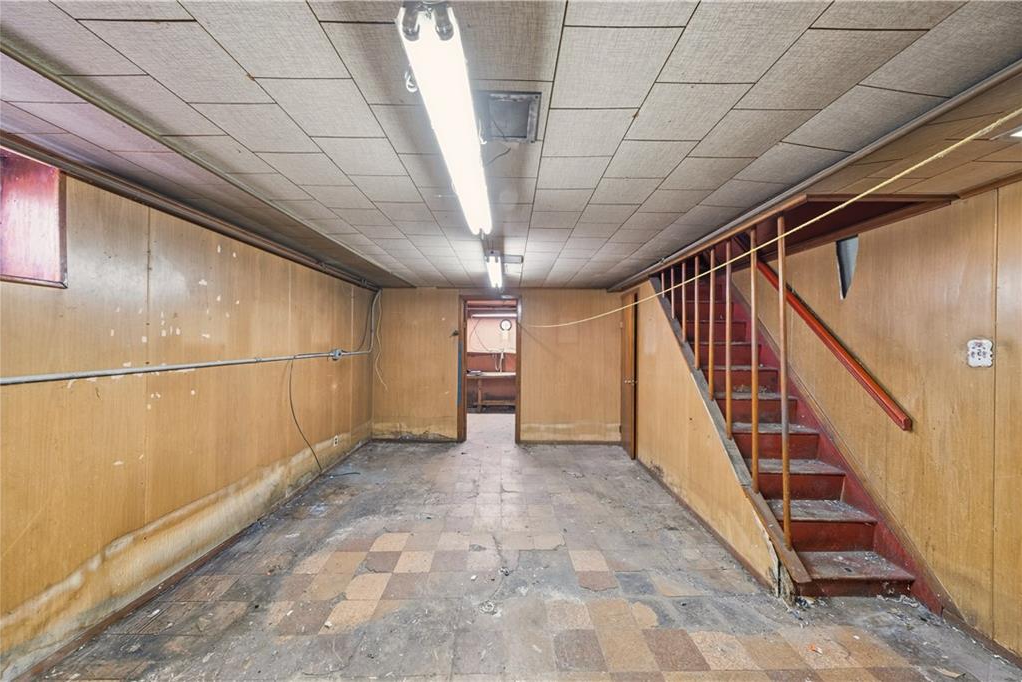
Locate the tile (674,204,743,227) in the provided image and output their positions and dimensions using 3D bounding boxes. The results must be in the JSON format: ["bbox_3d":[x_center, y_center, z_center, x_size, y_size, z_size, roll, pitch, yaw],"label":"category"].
[{"bbox_3d":[1.220,-0.774,2.098,0.304,0.020,0.306,4,-1,0],"label":"tile"}]

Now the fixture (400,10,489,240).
[{"bbox_3d":[-0.160,-0.664,1.281,0.125,0.131,1.221,1,-1,0],"label":"fixture"}]

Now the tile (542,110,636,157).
[{"bbox_3d":[0.286,-0.803,1.316,0.304,0.020,0.300,1,-1,0],"label":"tile"}]

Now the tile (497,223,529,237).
[{"bbox_3d":[-0.025,-0.776,2.365,0.305,0.020,0.302,1,-1,0],"label":"tile"}]

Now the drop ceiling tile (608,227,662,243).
[{"bbox_3d":[0.899,-0.770,2.491,0.307,0.020,0.297,1,-1,0],"label":"drop ceiling tile"}]

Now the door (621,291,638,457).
[{"bbox_3d":[1.505,0.435,4.430,0.050,2.020,0.640,0,0,5],"label":"door"}]

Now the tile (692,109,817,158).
[{"bbox_3d":[0.893,-0.782,1.292,0.305,0.020,0.302,1,-1,0],"label":"tile"}]

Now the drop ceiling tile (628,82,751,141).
[{"bbox_3d":[0.588,-0.787,1.181,0.305,0.020,0.302,1,-1,0],"label":"drop ceiling tile"}]

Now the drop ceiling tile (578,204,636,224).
[{"bbox_3d":[0.586,-0.773,2.066,0.305,0.020,0.302,1,-1,0],"label":"drop ceiling tile"}]

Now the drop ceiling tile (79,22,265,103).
[{"bbox_3d":[-0.947,-0.820,1.013,0.304,0.020,0.300,1,-1,0],"label":"drop ceiling tile"}]

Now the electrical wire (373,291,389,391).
[{"bbox_3d":[-1.837,-0.007,4.851,0.190,1.430,0.060,1,-1,0],"label":"electrical wire"}]

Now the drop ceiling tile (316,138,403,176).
[{"bbox_3d":[-0.634,-0.804,1.483,0.307,0.020,0.297,1,-1,0],"label":"drop ceiling tile"}]

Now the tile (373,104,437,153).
[{"bbox_3d":[-0.328,-0.802,1.303,0.307,0.020,0.297,1,-1,0],"label":"tile"}]

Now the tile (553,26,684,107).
[{"bbox_3d":[0.285,-0.797,1.005,0.307,0.020,0.297,1,-1,0],"label":"tile"}]

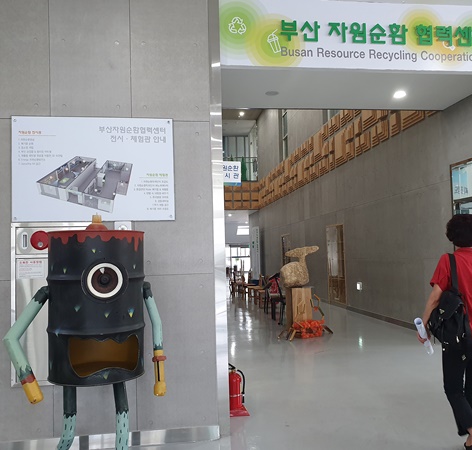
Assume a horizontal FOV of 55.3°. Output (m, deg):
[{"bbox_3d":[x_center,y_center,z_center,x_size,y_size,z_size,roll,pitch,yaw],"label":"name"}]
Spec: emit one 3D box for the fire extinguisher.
[{"bbox_3d":[-0.017,1.453,4.062,0.240,0.460,0.250,-1,-2,-8],"label":"fire extinguisher"}]

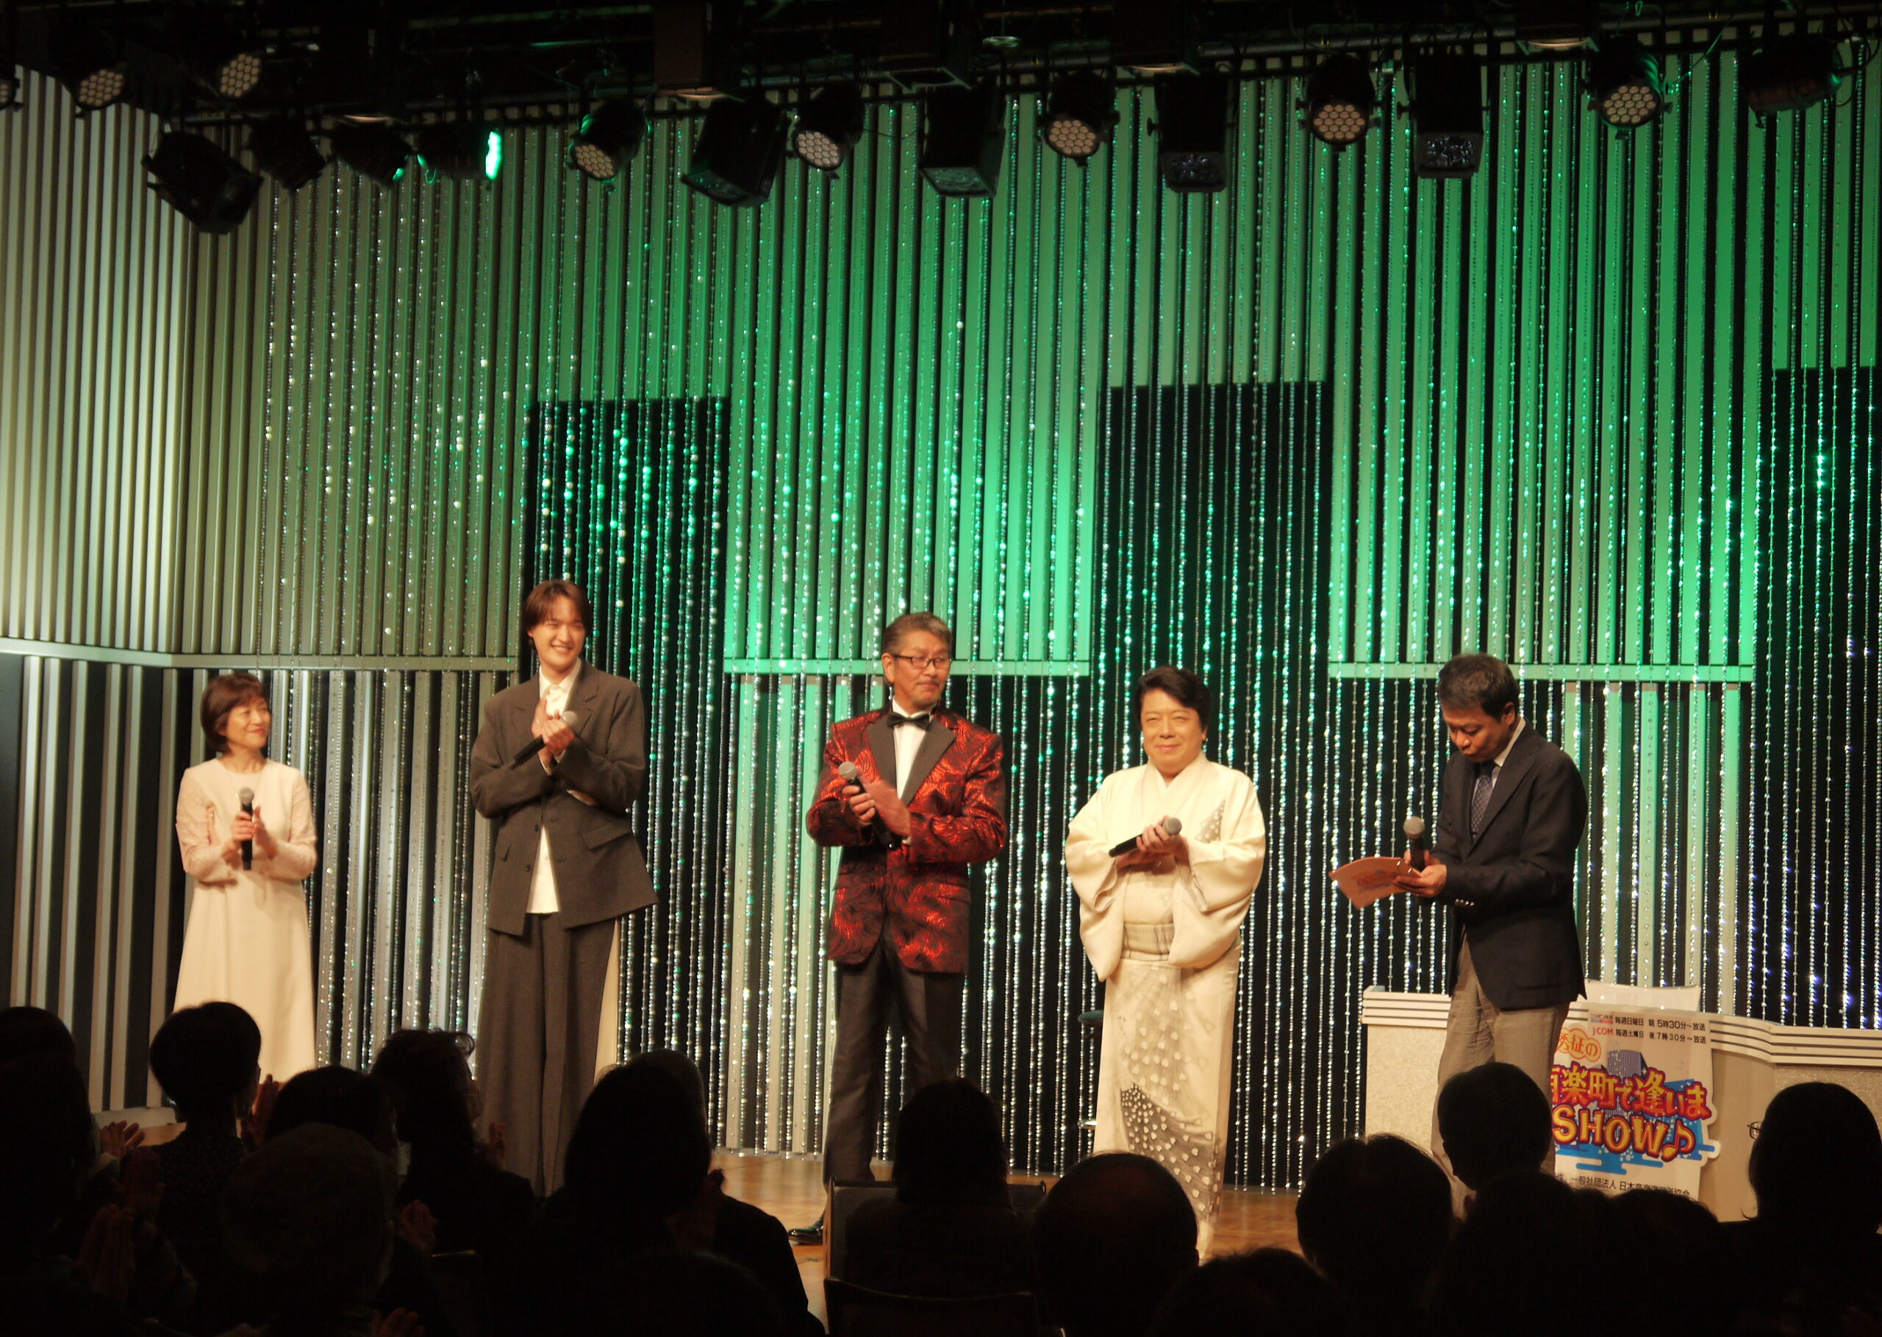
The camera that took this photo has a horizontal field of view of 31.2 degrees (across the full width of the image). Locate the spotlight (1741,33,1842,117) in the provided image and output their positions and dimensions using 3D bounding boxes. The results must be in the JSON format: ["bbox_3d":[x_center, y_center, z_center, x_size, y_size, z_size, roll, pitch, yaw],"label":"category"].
[{"bbox_3d":[2.434,-1.695,9.644,0.260,0.210,0.220,-26,-11,16],"label":"spotlight"}]

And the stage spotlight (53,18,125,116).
[{"bbox_3d":[-2.568,-1.815,10.161,0.205,0.250,0.200,5,-47,-50],"label":"stage spotlight"}]

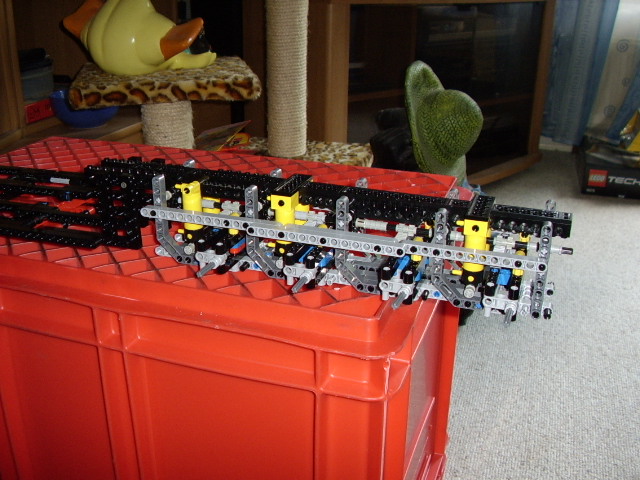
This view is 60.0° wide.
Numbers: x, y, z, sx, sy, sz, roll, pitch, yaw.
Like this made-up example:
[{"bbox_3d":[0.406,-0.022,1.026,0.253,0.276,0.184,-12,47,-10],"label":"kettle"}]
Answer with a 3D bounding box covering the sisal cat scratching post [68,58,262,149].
[{"bbox_3d":[-0.278,-0.216,1.043,0.305,0.200,0.275,-6,27,-14],"label":"sisal cat scratching post"}]

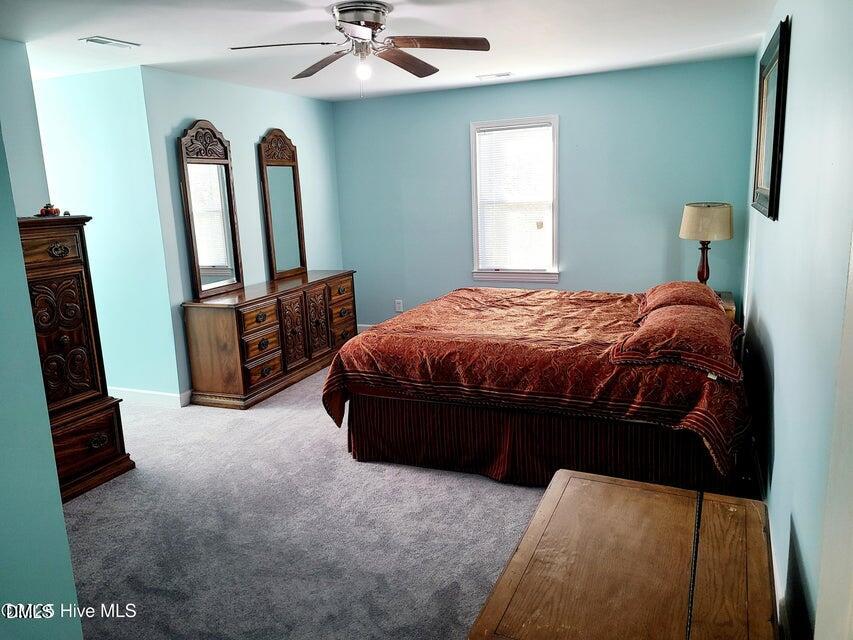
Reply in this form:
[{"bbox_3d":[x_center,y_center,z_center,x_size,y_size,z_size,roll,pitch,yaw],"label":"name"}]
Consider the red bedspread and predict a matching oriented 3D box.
[{"bbox_3d":[0.816,0.261,4.119,2.150,0.840,2.020,3,13,23],"label":"red bedspread"}]

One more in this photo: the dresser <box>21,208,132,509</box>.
[{"bbox_3d":[-2.175,0.239,3.318,0.520,1.459,0.905,3,13,23],"label":"dresser"}]

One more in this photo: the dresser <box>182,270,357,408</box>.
[{"bbox_3d":[-1.239,0.084,5.525,0.505,0.778,1.780,3,13,23],"label":"dresser"}]

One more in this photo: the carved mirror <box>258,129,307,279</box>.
[{"bbox_3d":[-1.298,-1.043,5.784,0.065,1.324,0.520,3,13,23],"label":"carved mirror"}]

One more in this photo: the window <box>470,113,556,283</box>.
[{"bbox_3d":[0.833,-1.109,6.096,0.870,1.530,0.100,3,13,23],"label":"window"}]

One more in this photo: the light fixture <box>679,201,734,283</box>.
[{"bbox_3d":[2.138,-0.524,4.911,0.370,0.721,0.370,3,13,23],"label":"light fixture"}]

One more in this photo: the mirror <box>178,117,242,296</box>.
[{"bbox_3d":[-1.663,-0.852,4.950,0.065,1.324,0.520,3,13,23],"label":"mirror"}]

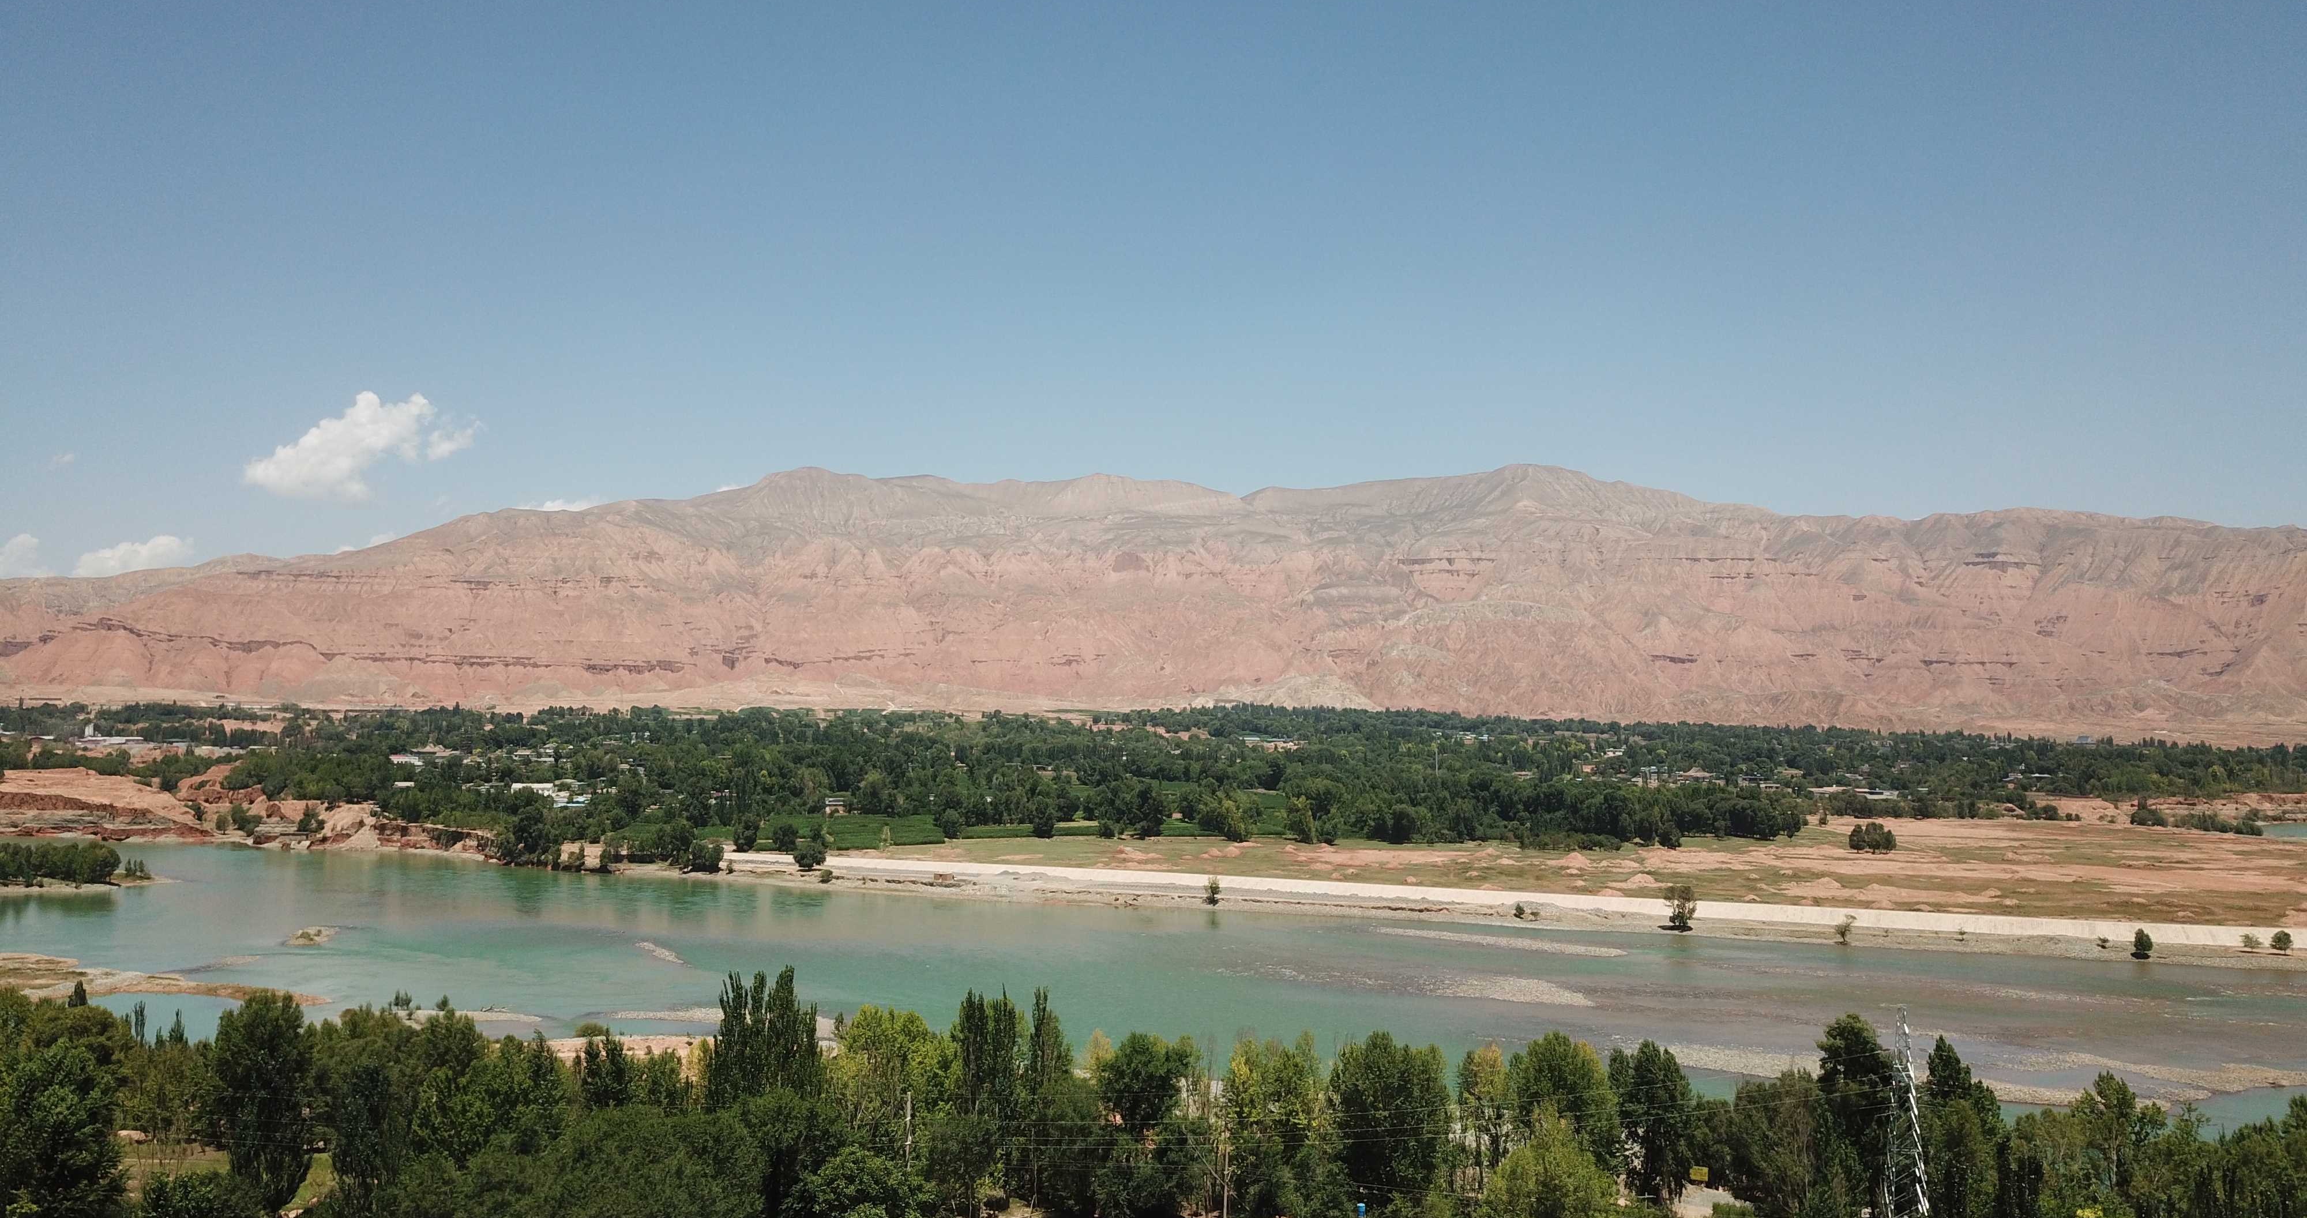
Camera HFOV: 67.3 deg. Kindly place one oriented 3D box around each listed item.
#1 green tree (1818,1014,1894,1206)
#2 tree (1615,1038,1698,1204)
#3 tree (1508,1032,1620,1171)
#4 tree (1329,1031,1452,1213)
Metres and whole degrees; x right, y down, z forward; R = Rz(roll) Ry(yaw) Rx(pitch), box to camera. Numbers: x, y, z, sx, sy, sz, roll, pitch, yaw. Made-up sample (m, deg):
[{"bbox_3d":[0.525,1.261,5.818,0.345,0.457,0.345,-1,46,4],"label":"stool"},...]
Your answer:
[{"bbox_3d":[64.592,46.793,159.884,7.000,18.760,7.000,0,-2,22],"label":"green tree"},{"bbox_3d":[40.280,41.050,139.240,6.240,12.890,6.060,0,-2,0],"label":"tree"},{"bbox_3d":[40.100,49.030,169.308,10.300,15.340,9.000,0,-2,13],"label":"tree"},{"bbox_3d":[18.550,40.210,135.690,9.410,14.090,9.120,0,-2,0],"label":"tree"}]

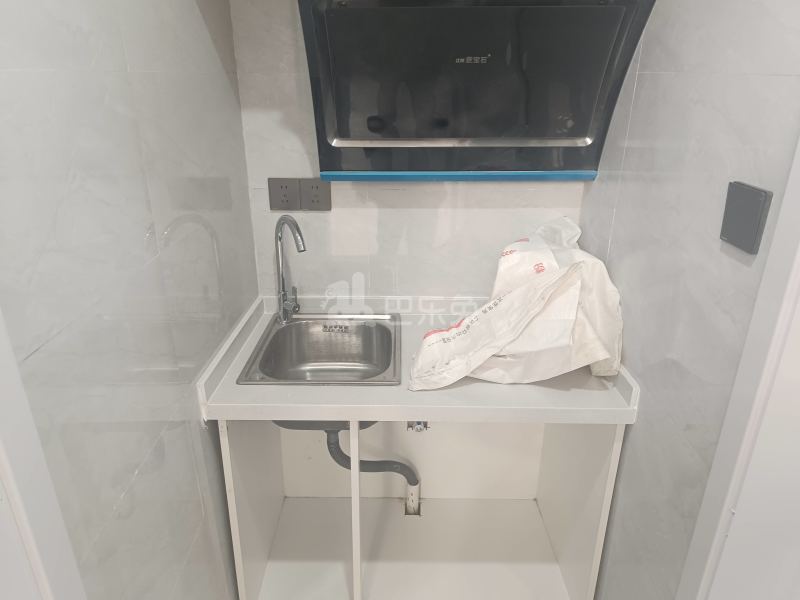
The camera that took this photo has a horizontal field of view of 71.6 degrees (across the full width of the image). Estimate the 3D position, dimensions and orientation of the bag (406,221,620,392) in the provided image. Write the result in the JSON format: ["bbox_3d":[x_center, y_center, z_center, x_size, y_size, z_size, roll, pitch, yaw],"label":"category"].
[{"bbox_3d":[0.261,-0.010,1.335,0.484,0.319,0.356,0,20,0],"label":"bag"}]

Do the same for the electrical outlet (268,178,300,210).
[{"bbox_3d":[-0.319,-0.293,1.543,0.086,0.086,0.009,0,20,0],"label":"electrical outlet"}]

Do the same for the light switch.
[{"bbox_3d":[0.500,-0.119,0.804,0.010,0.086,0.086,0,20,0],"label":"light switch"}]

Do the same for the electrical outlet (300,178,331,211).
[{"bbox_3d":[-0.234,-0.293,1.543,0.086,0.086,0.009,0,20,0],"label":"electrical outlet"}]

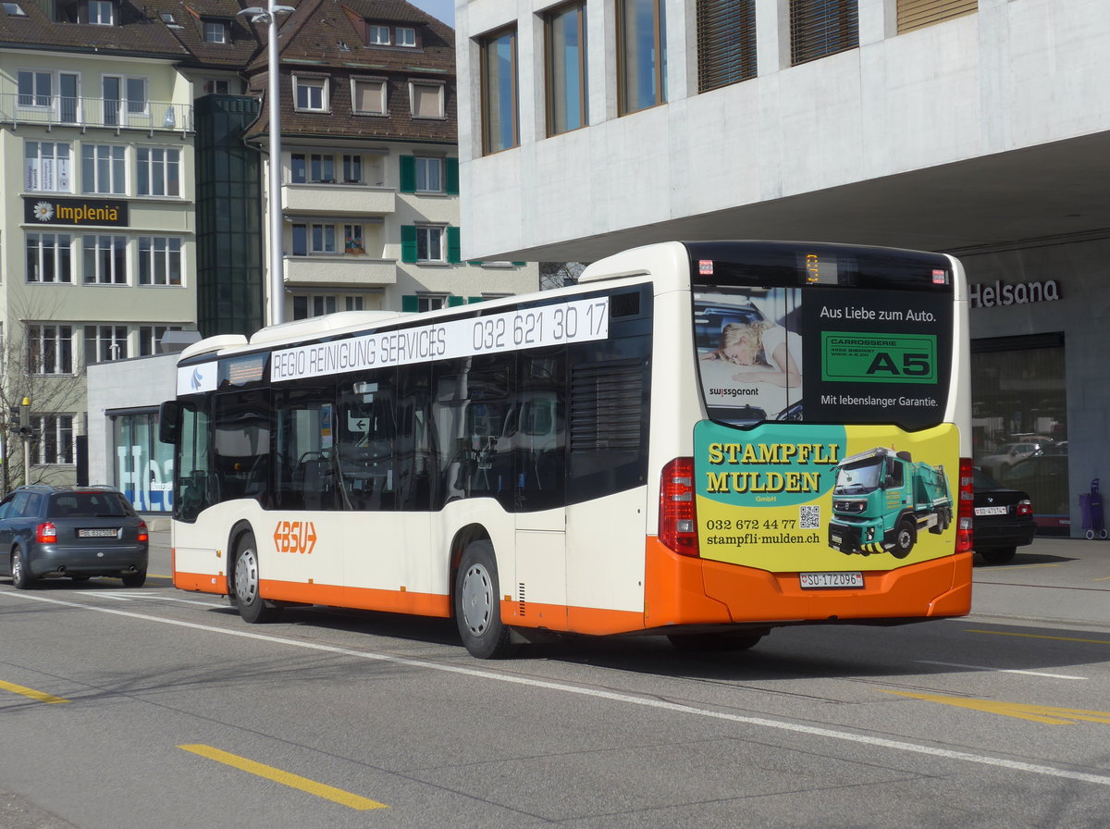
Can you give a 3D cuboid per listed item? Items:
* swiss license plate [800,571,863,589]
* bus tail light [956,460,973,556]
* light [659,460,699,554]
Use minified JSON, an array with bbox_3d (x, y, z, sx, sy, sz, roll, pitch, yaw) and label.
[{"bbox_3d":[1.935,1.157,17.922,0.500,0.110,0.020,1,-16,-25],"label":"swiss license plate"},{"bbox_3d":[2.927,0.664,18.523,0.225,0.690,0.210,1,-2,-25],"label":"bus tail light"},{"bbox_3d":[0.849,0.635,17.551,0.225,0.690,0.210,1,-2,-25],"label":"light"}]

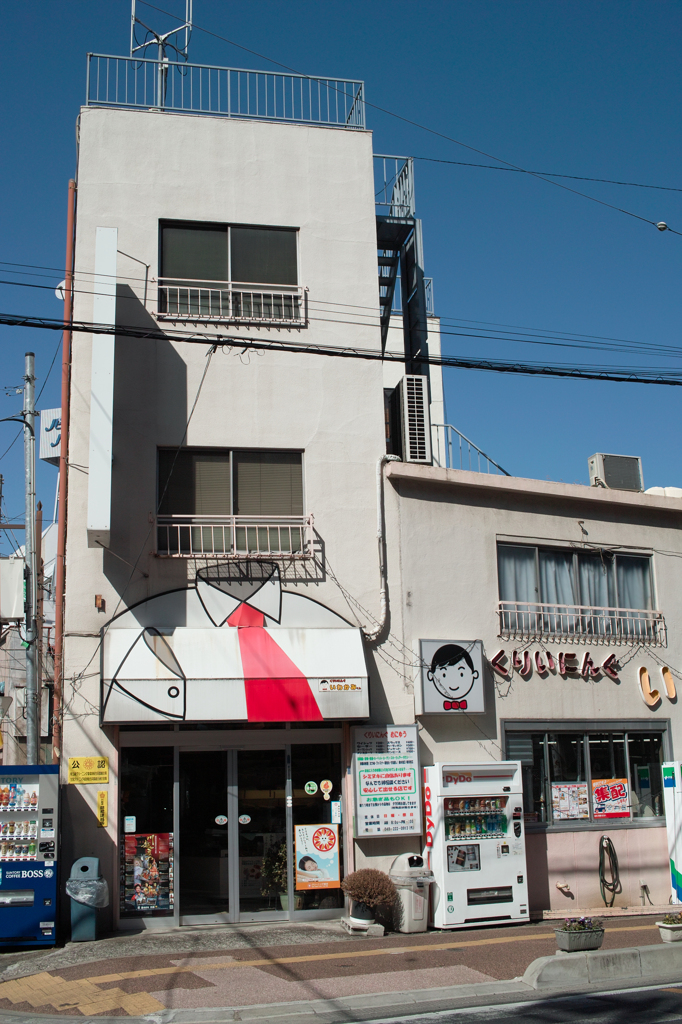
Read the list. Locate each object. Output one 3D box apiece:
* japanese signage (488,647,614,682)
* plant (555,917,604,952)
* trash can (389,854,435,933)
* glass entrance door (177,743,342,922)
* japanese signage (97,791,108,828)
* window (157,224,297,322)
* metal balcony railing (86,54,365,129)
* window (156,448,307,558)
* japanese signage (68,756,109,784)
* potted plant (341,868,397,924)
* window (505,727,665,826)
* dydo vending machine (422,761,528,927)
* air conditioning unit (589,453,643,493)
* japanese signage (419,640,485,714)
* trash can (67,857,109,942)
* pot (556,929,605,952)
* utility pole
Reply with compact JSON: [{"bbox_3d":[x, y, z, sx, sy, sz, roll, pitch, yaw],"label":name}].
[{"bbox_3d":[2.825,1.980,15.235,2.113,0.300,0.100,6,-15,-29],"label":"japanese signage"},{"bbox_3d":[2.318,4.084,11.325,0.423,0.298,0.244,4,-14,-23],"label":"plant"},{"bbox_3d":[0.785,4.222,12.968,0.360,0.825,0.360,5,-14,-26],"label":"trash can"},{"bbox_3d":[-0.927,3.699,13.507,1.906,1.985,0.100,1,-13,-10],"label":"glass entrance door"},{"bbox_3d":[-2.692,3.364,13.174,0.110,0.389,0.015,1,-13,-10],"label":"japanese signage"},{"bbox_3d":[-1.424,-3.076,14.959,1.813,1.387,0.150,1,-13,-10],"label":"window"},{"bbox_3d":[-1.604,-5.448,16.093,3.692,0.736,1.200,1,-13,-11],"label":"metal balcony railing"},{"bbox_3d":[-1.332,-0.130,14.291,1.825,1.386,0.150,1,-13,-10],"label":"window"},{"bbox_3d":[-2.845,2.921,13.166,0.438,0.292,0.020,1,-13,-11],"label":"japanese signage"},{"bbox_3d":[0.307,4.219,12.813,0.614,0.576,0.614,-1,-13,0],"label":"potted plant"},{"bbox_3d":[3.241,3.448,15.204,2.748,1.307,0.120,6,-15,-29],"label":"window"},{"bbox_3d":[1.559,3.829,13.455,1.140,1.830,0.350,5,-14,-26],"label":"dydo vending machine"},{"bbox_3d":[4.032,-0.532,17.103,0.745,0.538,0.270,3,-14,-19],"label":"air conditioning unit"},{"bbox_3d":[1.298,1.980,13.920,0.867,0.883,0.169,5,-14,-25],"label":"japanese signage"},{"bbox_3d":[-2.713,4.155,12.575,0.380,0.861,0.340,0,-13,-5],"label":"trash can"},{"bbox_3d":[2.319,4.143,11.311,0.423,0.178,0.244,4,-14,-23],"label":"pot"},{"bbox_3d":[-4.002,1.429,15.082,0.140,7.410,0.140,-4,-13,-1],"label":"utility pole"}]

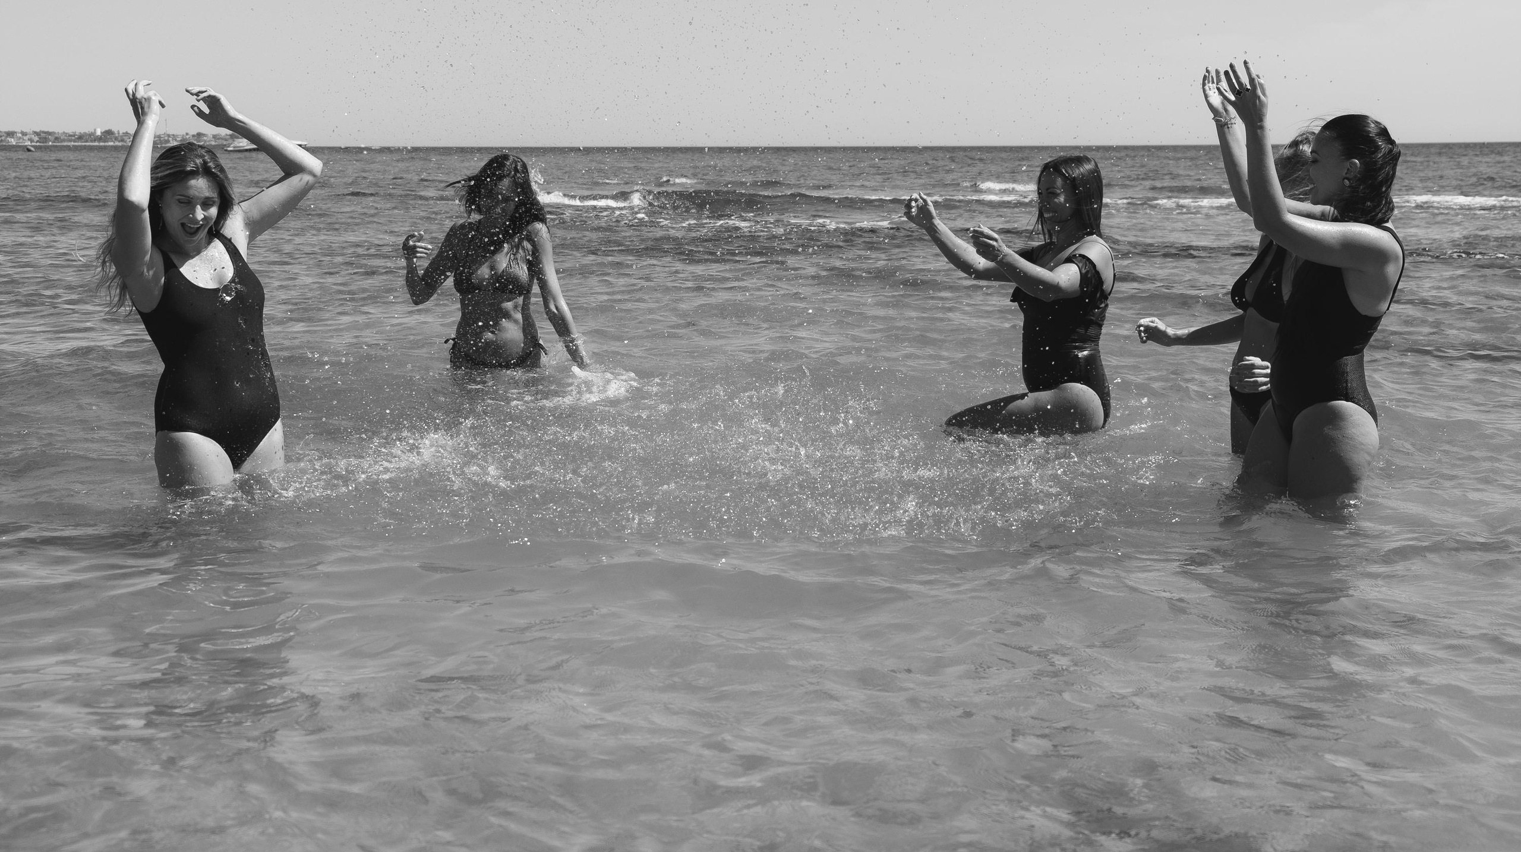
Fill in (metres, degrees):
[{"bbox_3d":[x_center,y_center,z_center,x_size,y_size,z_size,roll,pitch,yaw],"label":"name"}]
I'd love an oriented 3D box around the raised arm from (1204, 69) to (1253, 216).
[{"bbox_3d":[1.335,-0.805,4.580,0.130,0.430,0.130,-14,11,-26],"label":"raised arm"}]

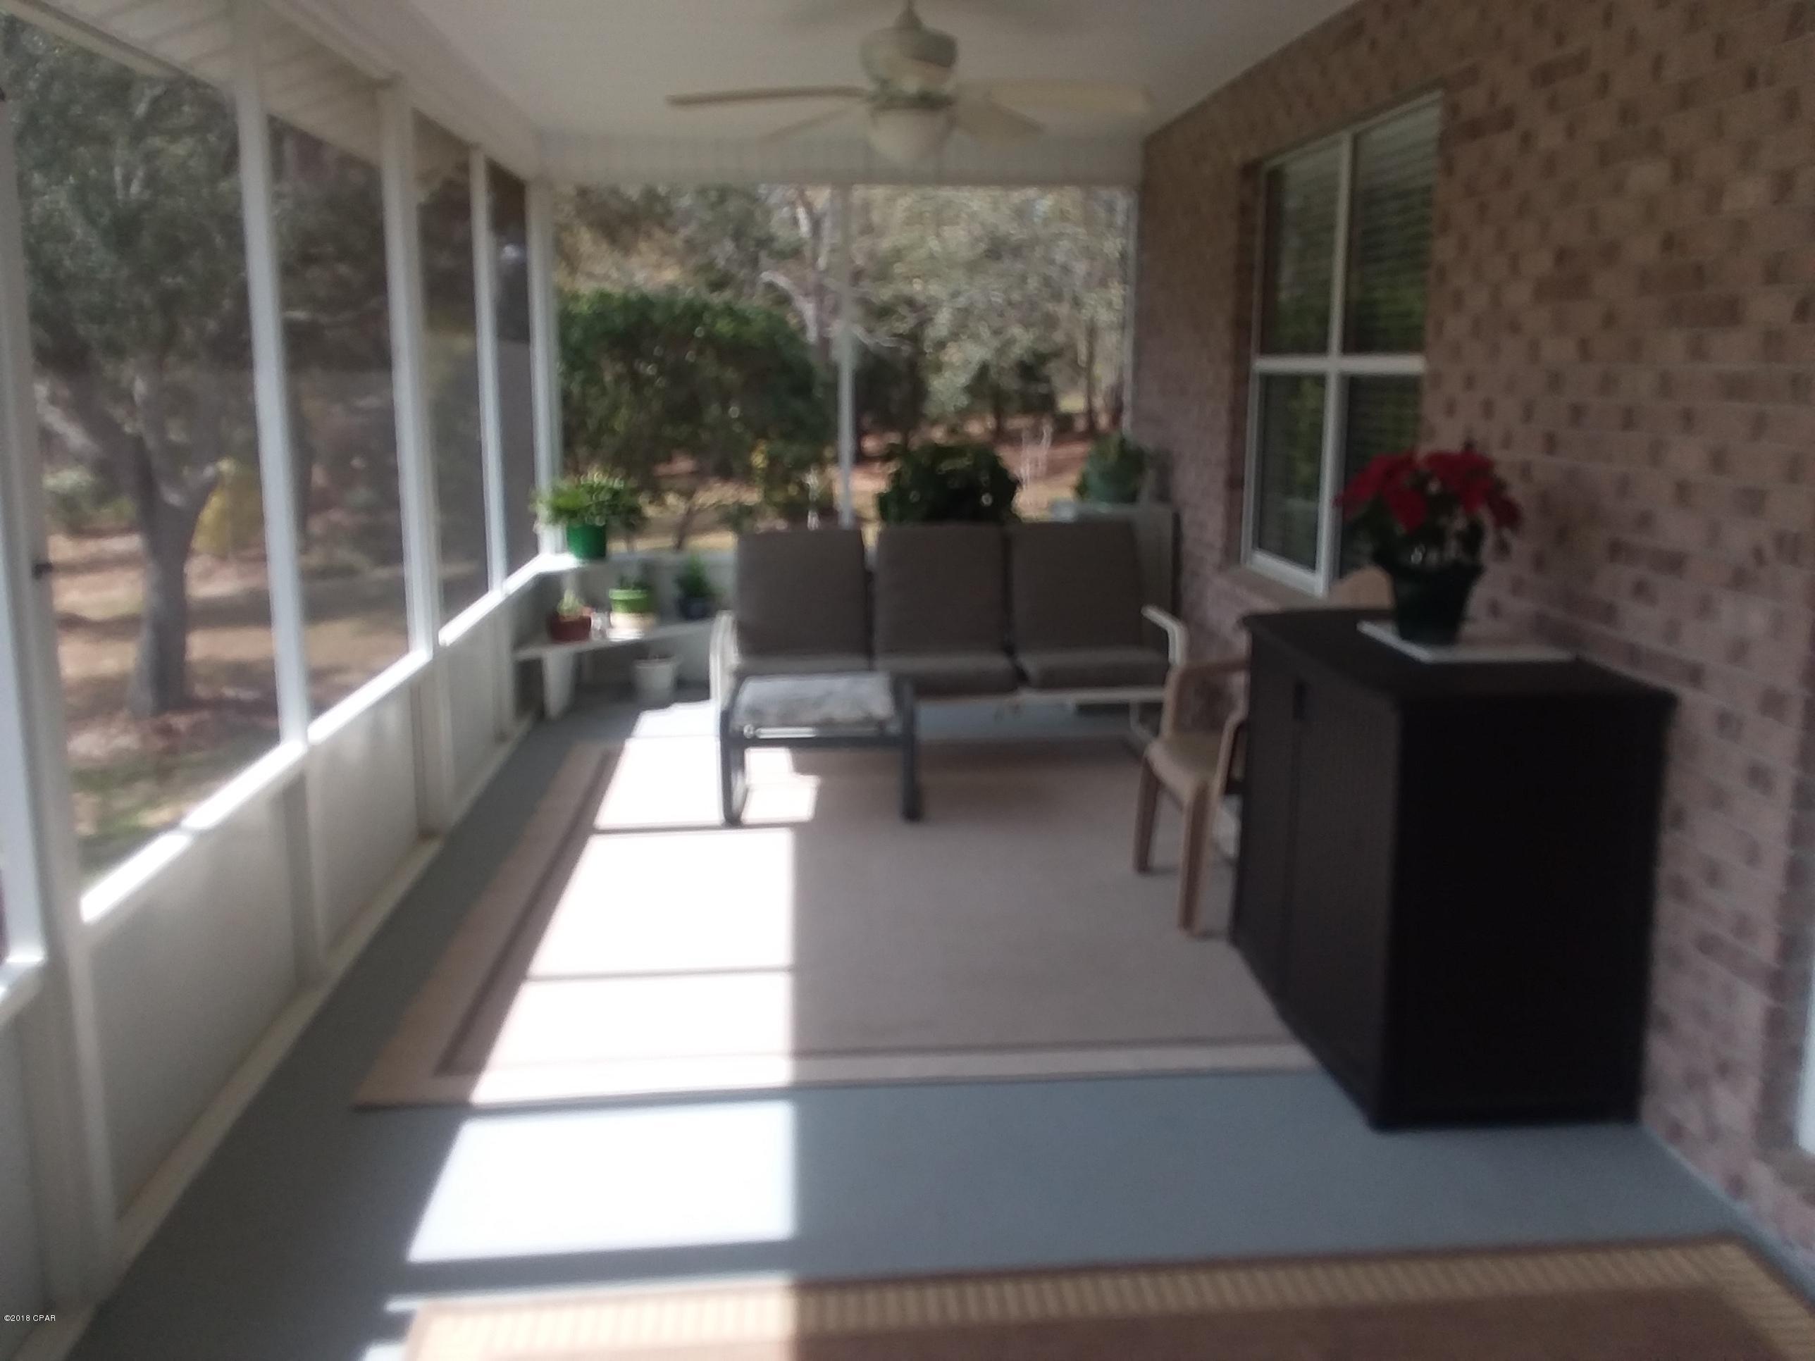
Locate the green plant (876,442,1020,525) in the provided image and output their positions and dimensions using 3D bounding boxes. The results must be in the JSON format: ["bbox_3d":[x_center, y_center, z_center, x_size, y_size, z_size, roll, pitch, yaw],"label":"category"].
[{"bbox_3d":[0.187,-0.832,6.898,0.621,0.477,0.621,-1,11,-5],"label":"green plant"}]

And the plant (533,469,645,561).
[{"bbox_3d":[-1.479,-0.772,7.083,0.489,0.419,0.465,-1,11,-5],"label":"plant"}]

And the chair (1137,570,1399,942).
[{"bbox_3d":[1.020,0.166,4.324,0.606,0.944,0.596,-1,11,-4],"label":"chair"}]

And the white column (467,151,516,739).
[{"bbox_3d":[-1.712,-0.953,6.237,0.088,2.336,0.117,-1,11,-5],"label":"white column"}]

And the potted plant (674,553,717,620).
[{"bbox_3d":[-1.007,-0.446,7.246,0.197,0.313,0.197,-1,11,-5],"label":"potted plant"}]

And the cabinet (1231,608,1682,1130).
[{"bbox_3d":[1.163,0.360,3.500,0.543,0.887,1.053,-1,11,-4],"label":"cabinet"}]

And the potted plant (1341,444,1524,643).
[{"bbox_3d":[1.168,-0.312,3.447,0.397,0.437,0.397,-1,11,-4],"label":"potted plant"}]

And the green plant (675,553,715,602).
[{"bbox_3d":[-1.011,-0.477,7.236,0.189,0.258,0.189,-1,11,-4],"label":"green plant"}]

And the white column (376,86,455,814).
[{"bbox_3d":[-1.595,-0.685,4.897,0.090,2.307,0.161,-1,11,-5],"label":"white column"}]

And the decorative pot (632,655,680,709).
[{"bbox_3d":[-1.168,-0.027,7.126,0.218,0.233,0.218,-1,11,-4],"label":"decorative pot"}]

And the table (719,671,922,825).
[{"bbox_3d":[-0.310,0.229,5.423,0.646,0.397,0.646,-1,11,-4],"label":"table"}]

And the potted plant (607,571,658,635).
[{"bbox_3d":[-1.259,-0.357,6.958,0.213,0.301,0.213,-1,11,-5],"label":"potted plant"}]

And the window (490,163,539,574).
[{"bbox_3d":[-1.760,-1.381,6.792,0.066,1.694,1.022,-1,11,-5],"label":"window"}]

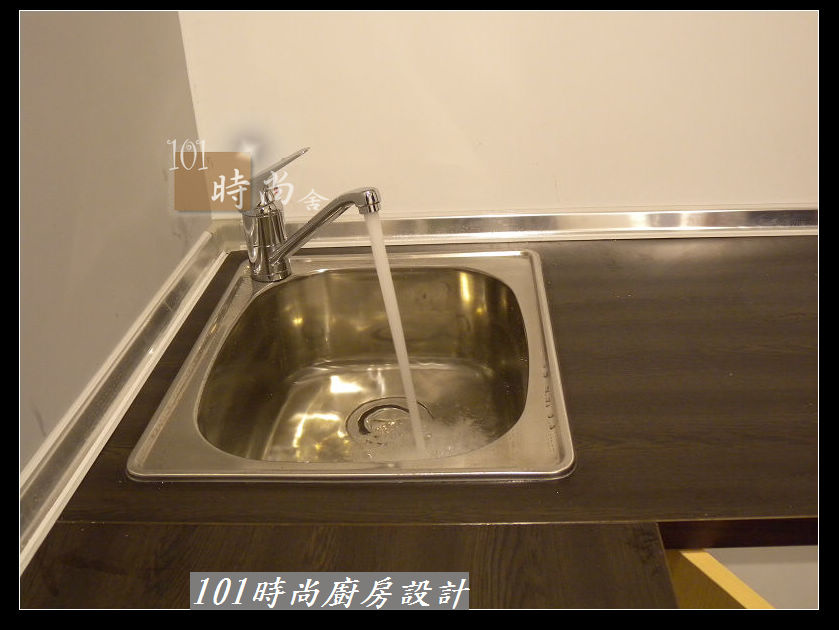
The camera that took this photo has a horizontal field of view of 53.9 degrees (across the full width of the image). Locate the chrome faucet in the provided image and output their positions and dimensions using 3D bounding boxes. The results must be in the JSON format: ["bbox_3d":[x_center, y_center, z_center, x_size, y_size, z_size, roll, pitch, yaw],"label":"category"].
[{"bbox_3d":[-0.134,-0.113,1.024,0.258,0.200,0.058,22,37,38],"label":"chrome faucet"}]

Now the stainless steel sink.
[{"bbox_3d":[-0.050,0.102,1.001,0.417,0.170,0.493,-1,29,4],"label":"stainless steel sink"}]

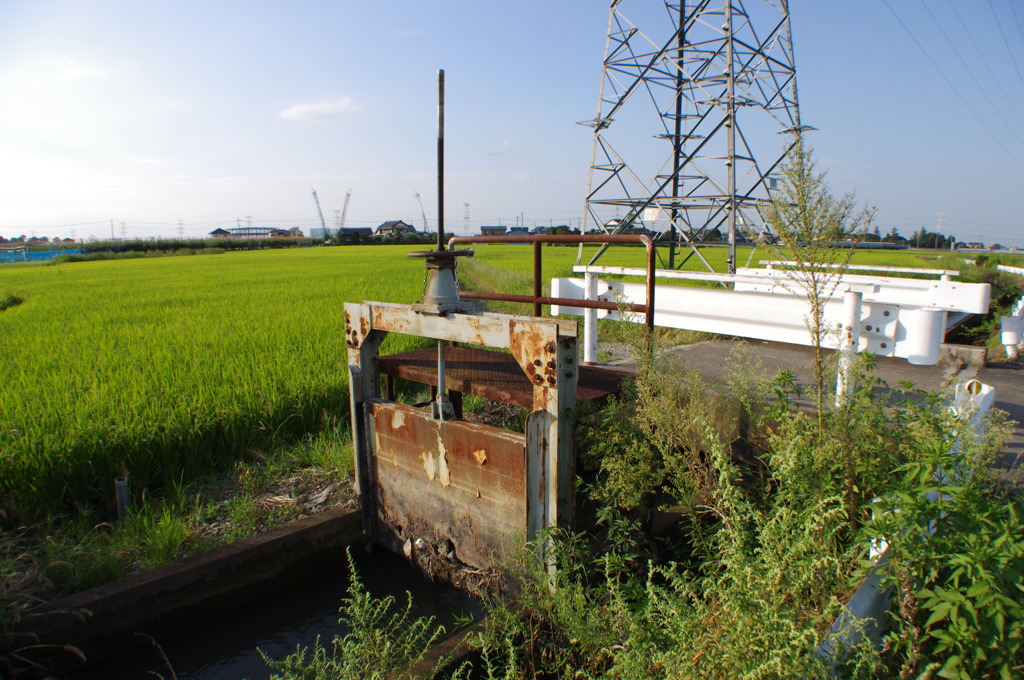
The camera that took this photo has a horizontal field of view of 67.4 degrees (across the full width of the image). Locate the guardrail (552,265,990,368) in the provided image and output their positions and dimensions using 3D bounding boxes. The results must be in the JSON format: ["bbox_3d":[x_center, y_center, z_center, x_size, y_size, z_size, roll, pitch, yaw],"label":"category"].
[{"bbox_3d":[3.162,-0.330,8.206,5.350,0.980,3.700,-7,10,-45],"label":"guardrail"}]

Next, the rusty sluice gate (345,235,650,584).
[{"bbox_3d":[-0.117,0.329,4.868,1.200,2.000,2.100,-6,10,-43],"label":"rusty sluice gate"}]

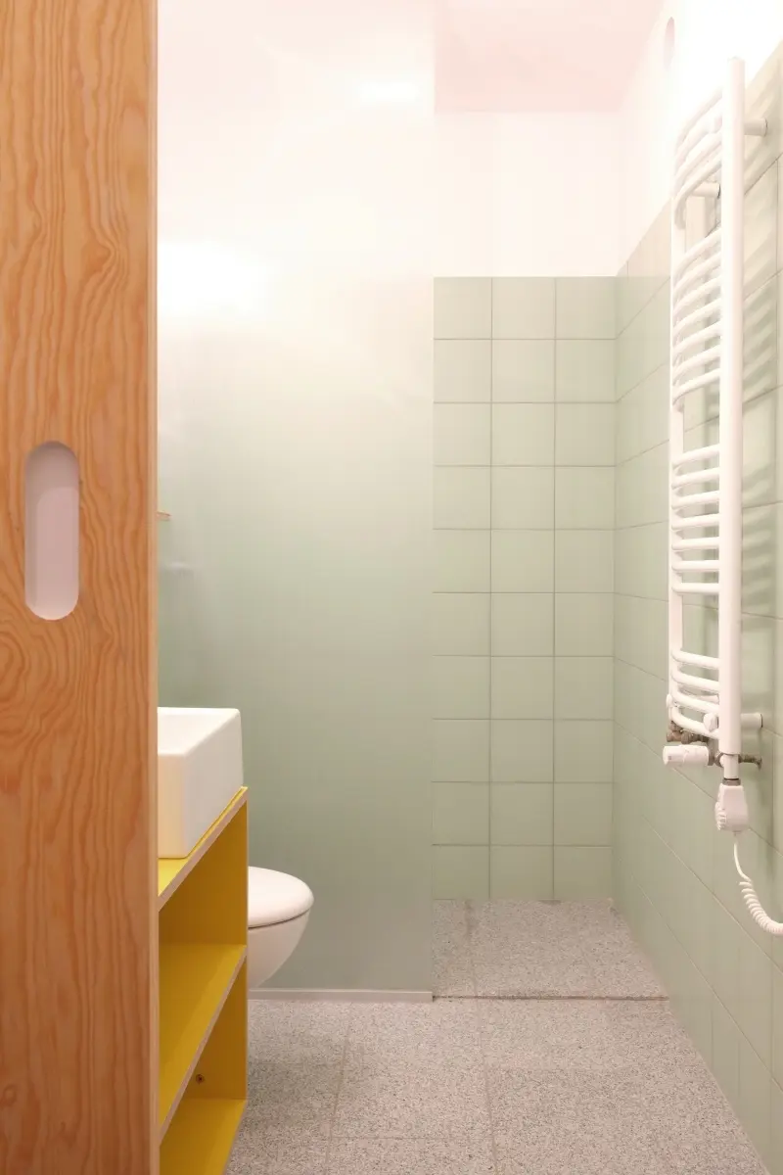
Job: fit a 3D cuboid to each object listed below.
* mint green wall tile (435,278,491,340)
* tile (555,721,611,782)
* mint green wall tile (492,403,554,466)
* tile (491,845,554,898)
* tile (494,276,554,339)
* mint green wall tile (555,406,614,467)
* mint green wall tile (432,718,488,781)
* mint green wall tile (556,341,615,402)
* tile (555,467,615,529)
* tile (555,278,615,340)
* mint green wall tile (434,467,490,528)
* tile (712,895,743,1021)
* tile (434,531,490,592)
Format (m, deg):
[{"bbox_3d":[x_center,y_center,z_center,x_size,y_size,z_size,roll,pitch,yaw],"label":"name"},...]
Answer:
[{"bbox_3d":[0.216,-0.880,3.391,0.196,0.192,0.009,0,1,1],"label":"mint green wall tile"},{"bbox_3d":[0.608,0.518,3.414,0.187,0.198,0.009,0,1,1],"label":"tile"},{"bbox_3d":[0.416,-0.481,3.398,0.198,0.198,0.009,0,1,1],"label":"mint green wall tile"},{"bbox_3d":[0.415,0.906,3.429,0.198,0.173,0.009,0,1,1],"label":"tile"},{"bbox_3d":[0.415,-0.879,3.387,0.198,0.192,0.009,0,1,1],"label":"tile"},{"bbox_3d":[0.613,-0.483,3.408,0.188,0.199,0.009,0,1,1],"label":"mint green wall tile"},{"bbox_3d":[0.216,0.522,3.439,0.199,0.199,0.009,0,1,1],"label":"mint green wall tile"},{"bbox_3d":[0.613,-0.684,3.404,0.188,0.199,0.009,0,1,1],"label":"mint green wall tile"},{"bbox_3d":[0.613,-0.282,3.412,0.188,0.199,0.009,0,1,1],"label":"tile"},{"bbox_3d":[0.610,-0.879,3.382,0.187,0.192,0.009,0,1,1],"label":"tile"},{"bbox_3d":[0.215,-0.283,3.405,0.196,0.198,0.009,0,1,1],"label":"mint green wall tile"},{"bbox_3d":[0.678,0.747,2.168,0.009,0.198,0.195,0,1,1],"label":"tile"},{"bbox_3d":[0.215,-0.083,3.410,0.196,0.198,0.009,0,1,1],"label":"tile"}]

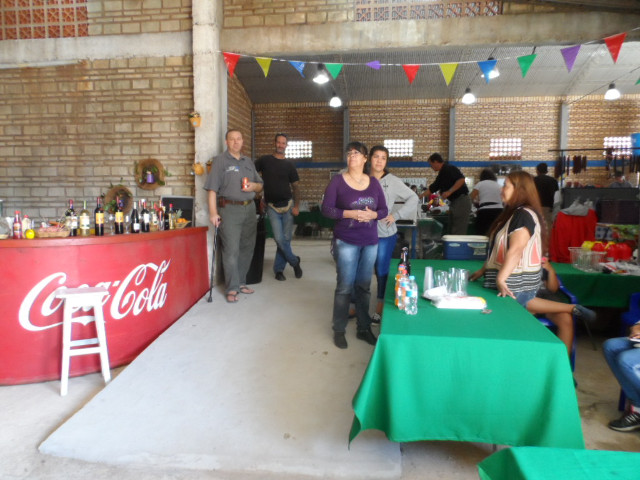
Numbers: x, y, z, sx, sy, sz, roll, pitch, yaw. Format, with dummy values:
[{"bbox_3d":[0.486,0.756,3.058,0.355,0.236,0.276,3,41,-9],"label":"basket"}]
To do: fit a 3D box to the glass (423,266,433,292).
[{"bbox_3d":[0.767,0.294,3.155,0.072,0.178,0.072,0,6,0],"label":"glass"}]

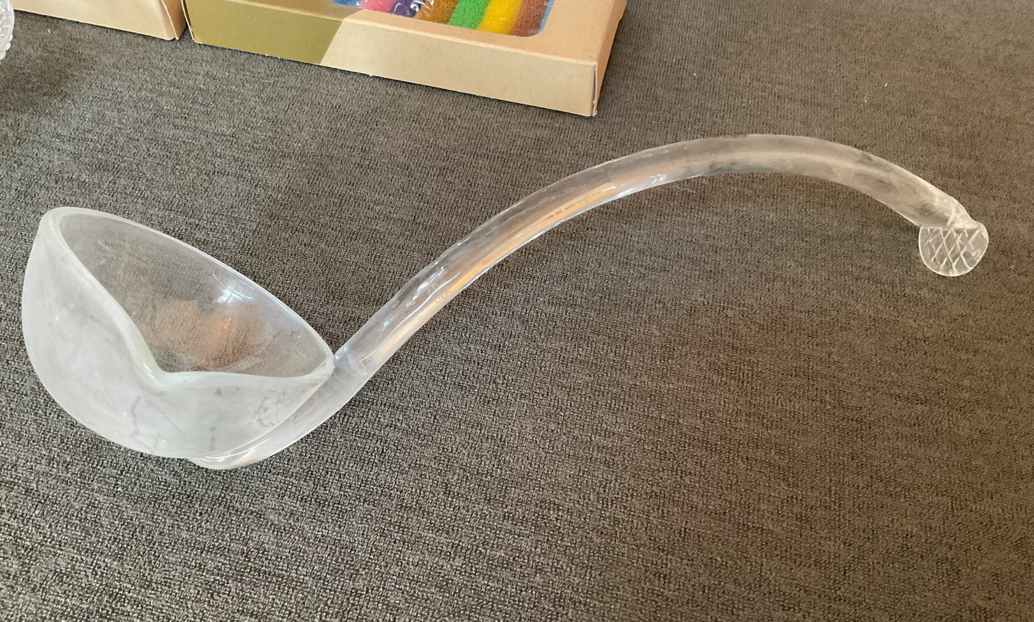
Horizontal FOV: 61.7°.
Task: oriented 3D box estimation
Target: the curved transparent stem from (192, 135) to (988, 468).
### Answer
[{"bbox_3d":[0.030,-0.015,0.317,0.317,0.083,0.030,-14,21,-12],"label":"curved transparent stem"}]

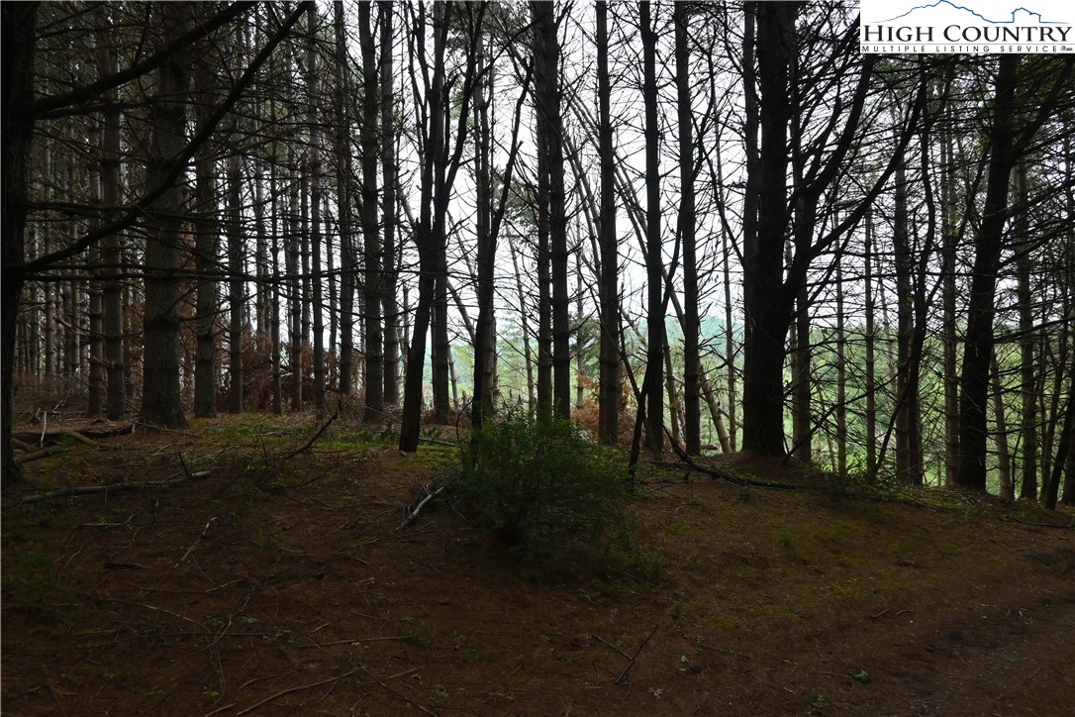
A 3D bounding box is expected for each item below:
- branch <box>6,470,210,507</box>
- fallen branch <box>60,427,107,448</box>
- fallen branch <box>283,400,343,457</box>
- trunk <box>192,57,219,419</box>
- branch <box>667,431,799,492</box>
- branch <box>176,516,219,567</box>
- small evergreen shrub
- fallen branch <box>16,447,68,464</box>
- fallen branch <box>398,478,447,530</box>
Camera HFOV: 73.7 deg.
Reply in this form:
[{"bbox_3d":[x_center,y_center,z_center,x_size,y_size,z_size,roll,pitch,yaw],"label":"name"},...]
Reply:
[{"bbox_3d":[-4.214,1.290,7.150,1.724,0.140,0.170,-4,2,-31],"label":"branch"},{"bbox_3d":[-5.879,1.020,9.250,1.021,0.090,0.100,9,5,29],"label":"fallen branch"},{"bbox_3d":[-2.611,0.834,8.350,0.890,0.120,0.140,-46,7,-6],"label":"fallen branch"},{"bbox_3d":[-5.237,-1.881,11.300,0.350,5.700,0.350,-1,1,0],"label":"trunk"},{"bbox_3d":[2.141,1.152,8.000,1.531,0.220,0.200,20,11,32],"label":"branch"},{"bbox_3d":[-2.650,1.434,5.600,0.150,0.080,0.818,-1,11,-4],"label":"branch"},{"bbox_3d":[0.029,1.047,5.900,1.500,1.270,1.350,-1,1,0],"label":"small evergreen shrub"},{"bbox_3d":[-5.899,1.143,8.550,0.110,0.090,0.709,0,3,9],"label":"fallen branch"},{"bbox_3d":[-0.992,1.248,6.200,0.180,0.130,0.758,0,26,28],"label":"fallen branch"}]

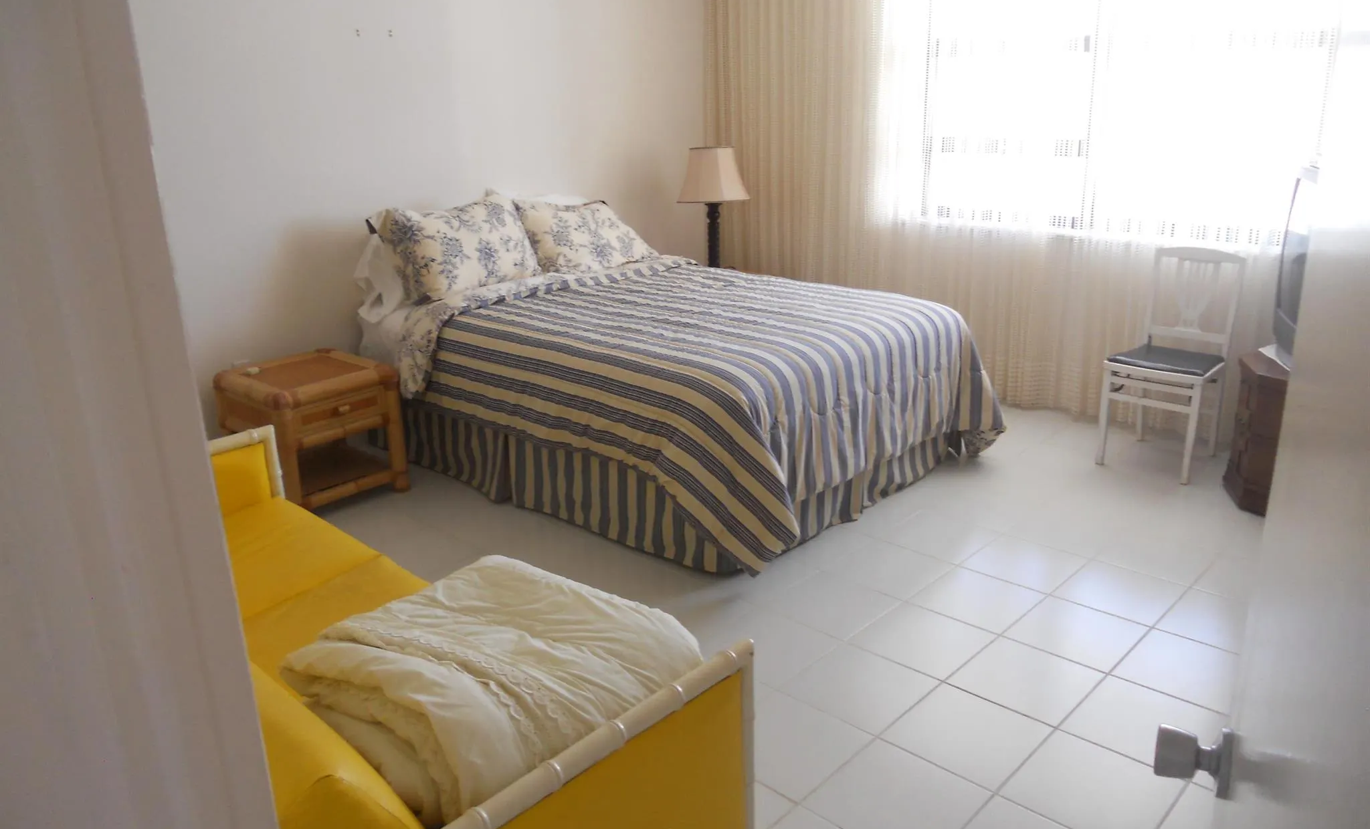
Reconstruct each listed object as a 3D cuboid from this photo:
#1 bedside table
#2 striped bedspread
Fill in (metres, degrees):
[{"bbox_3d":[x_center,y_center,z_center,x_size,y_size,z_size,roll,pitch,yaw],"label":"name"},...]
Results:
[{"bbox_3d":[-1.525,0.071,4.403,0.483,0.496,0.493,15,25,41],"label":"bedside table"},{"bbox_3d":[0.027,-0.158,4.556,1.915,0.689,1.615,15,25,41],"label":"striped bedspread"}]

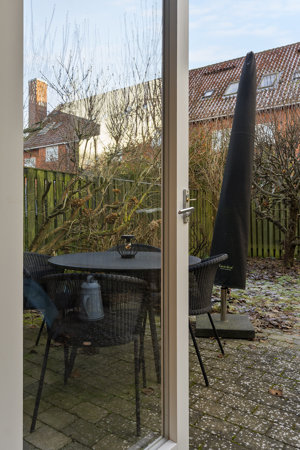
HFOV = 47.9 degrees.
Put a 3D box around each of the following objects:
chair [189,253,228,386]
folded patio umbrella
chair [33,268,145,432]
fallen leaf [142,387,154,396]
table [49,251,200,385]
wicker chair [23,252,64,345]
[{"bbox_3d":[0.250,0.630,2.514,0.580,0.800,0.610,0,0,21],"label":"chair"},{"bbox_3d":[0.876,-0.558,3.350,0.375,2.350,0.370,5,0,11],"label":"folded patio umbrella"},{"bbox_3d":[-0.312,0.630,1.913,0.610,0.800,0.580,0,0,3],"label":"chair"},{"bbox_3d":[-0.009,1.020,2.075,0.070,0.022,0.070,0,0,0],"label":"fallen leaf"},{"bbox_3d":[-0.194,0.647,2.610,1.160,0.766,1.160,0,0,0],"label":"table"},{"bbox_3d":[-0.763,0.630,2.563,0.580,0.800,0.610,0,0,6],"label":"wicker chair"}]

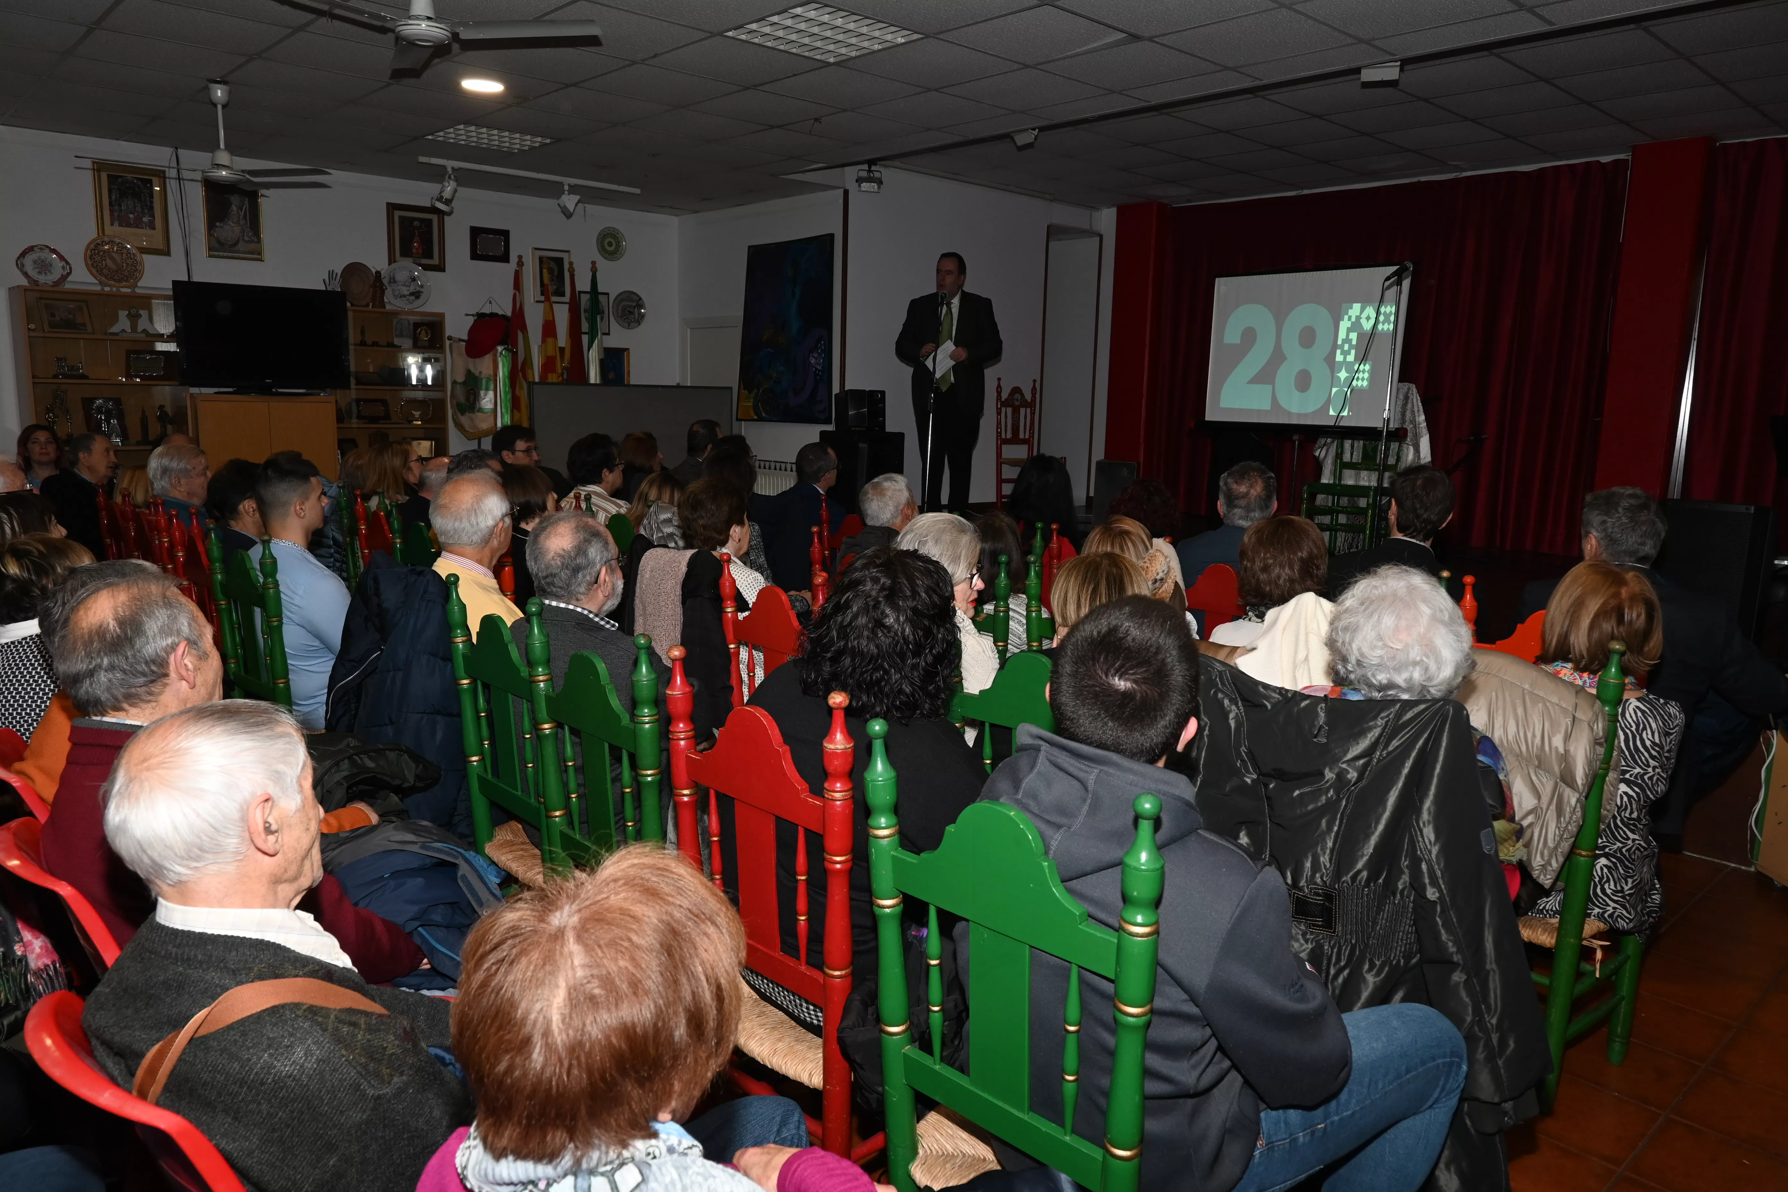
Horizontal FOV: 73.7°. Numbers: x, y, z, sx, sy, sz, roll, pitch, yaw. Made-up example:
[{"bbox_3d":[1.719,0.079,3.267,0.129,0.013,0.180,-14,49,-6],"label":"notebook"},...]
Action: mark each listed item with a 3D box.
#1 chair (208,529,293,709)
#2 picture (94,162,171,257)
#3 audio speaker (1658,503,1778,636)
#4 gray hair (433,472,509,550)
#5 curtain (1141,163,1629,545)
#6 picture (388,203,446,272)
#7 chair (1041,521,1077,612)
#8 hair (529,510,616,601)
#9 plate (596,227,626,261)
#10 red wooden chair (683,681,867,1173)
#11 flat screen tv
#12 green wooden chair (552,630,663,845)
[{"bbox_3d":[-1.937,0.299,3.988,0.490,1.091,0.467,9,12,40],"label":"chair"},{"bbox_3d":[-4.603,-2.332,7.194,0.375,0.515,0.035,-8,13,-42],"label":"picture"},{"bbox_3d":[3.531,-0.107,5.207,0.340,0.600,0.360,-8,13,-42],"label":"audio speaker"},{"bbox_3d":[-1.141,-0.227,3.220,0.175,0.205,0.205,5,10,21],"label":"gray hair"},{"bbox_3d":[3.451,-1.766,8.989,0.200,2.550,3.500,-8,13,-42],"label":"curtain"},{"bbox_3d":[-3.361,-2.525,8.447,0.400,0.420,0.030,-8,13,-42],"label":"picture"},{"bbox_3d":[0.863,0.310,4.391,0.460,1.130,0.485,-8,13,-42],"label":"chair"},{"bbox_3d":[-0.678,-0.086,2.520,0.165,0.185,0.185,7,11,30],"label":"hair"},{"bbox_3d":[-2.205,-2.741,9.290,0.256,0.259,0.030,-7,12,-40],"label":"plate"},{"bbox_3d":[-0.097,0.636,2.189,0.467,1.091,0.490,-8,13,-43],"label":"red wooden chair"},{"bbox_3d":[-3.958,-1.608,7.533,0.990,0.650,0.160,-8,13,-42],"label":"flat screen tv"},{"bbox_3d":[-0.469,0.562,2.589,0.467,1.091,0.490,-7,13,-42],"label":"green wooden chair"}]

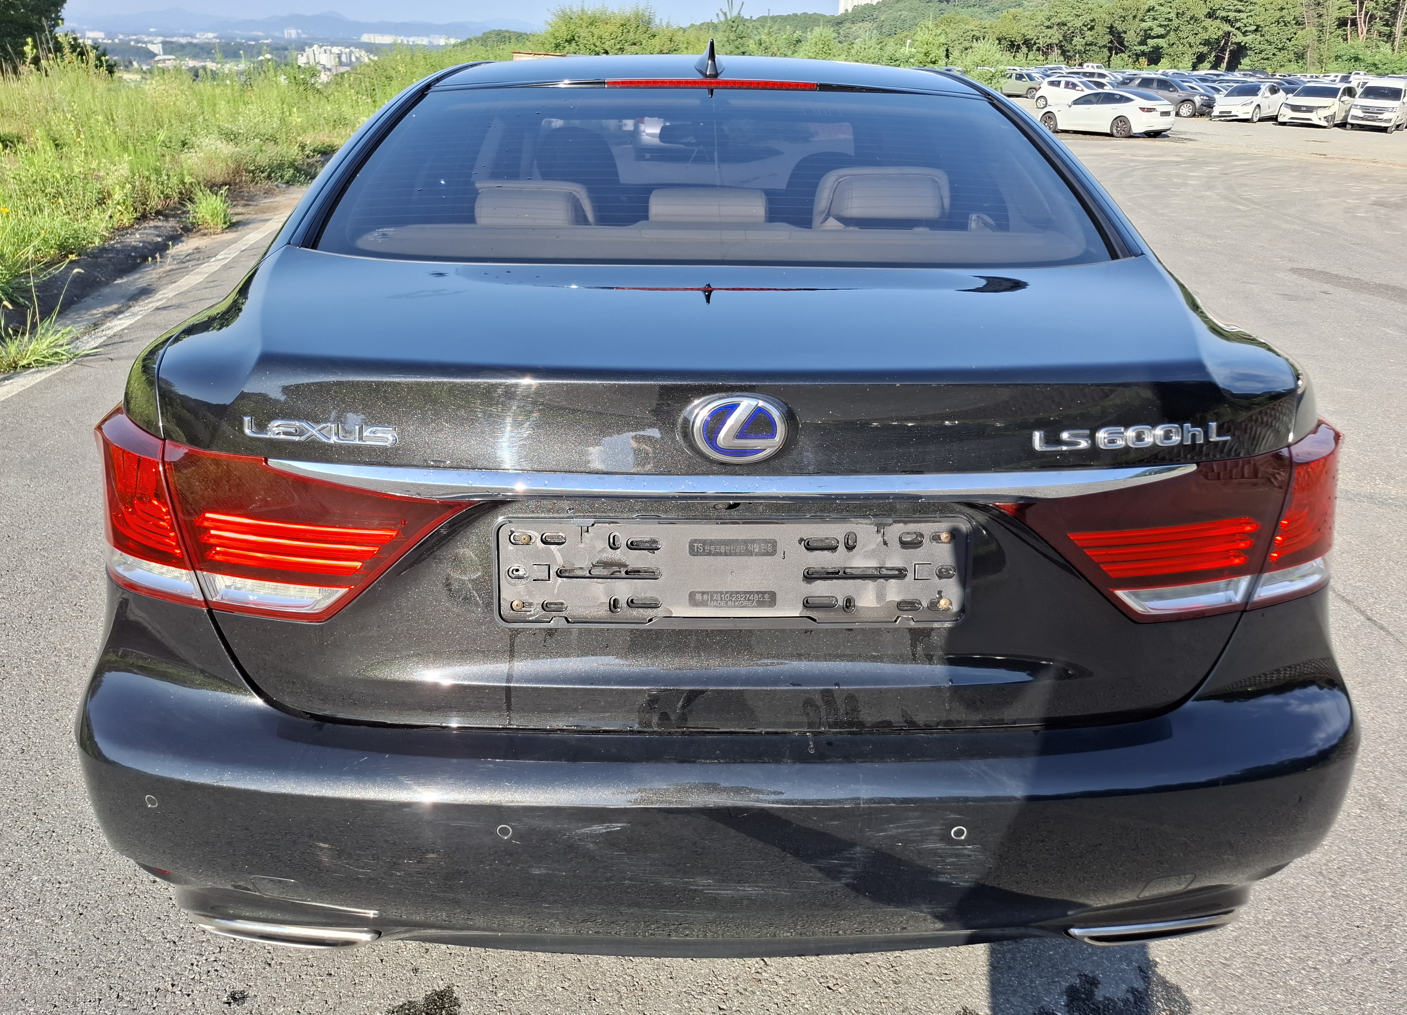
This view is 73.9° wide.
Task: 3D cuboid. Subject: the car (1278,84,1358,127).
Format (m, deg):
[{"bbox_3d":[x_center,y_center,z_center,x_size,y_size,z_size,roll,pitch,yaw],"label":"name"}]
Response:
[{"bbox_3d":[27.624,-18.028,41.823,1.970,1.740,5.100,23,33,39],"label":"car"}]

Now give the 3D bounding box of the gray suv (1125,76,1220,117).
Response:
[{"bbox_3d":[23.609,-21.060,47.916,4.700,1.740,1.920,16,29,30],"label":"gray suv"}]

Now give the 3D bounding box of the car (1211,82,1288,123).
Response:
[{"bbox_3d":[25.955,-19.211,44.346,4.750,1.620,1.920,-21,33,-38],"label":"car"}]

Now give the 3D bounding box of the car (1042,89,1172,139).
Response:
[{"bbox_3d":[14.398,-14.165,33.546,1.870,1.440,4.690,-14,29,-29],"label":"car"}]

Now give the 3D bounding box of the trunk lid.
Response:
[{"bbox_3d":[0.032,-0.077,1.266,1.400,0.470,0.650,0,24,-1],"label":"trunk lid"}]

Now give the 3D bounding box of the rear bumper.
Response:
[{"bbox_3d":[0.028,0.299,1.367,1.830,0.440,0.600,0,24,-1],"label":"rear bumper"}]

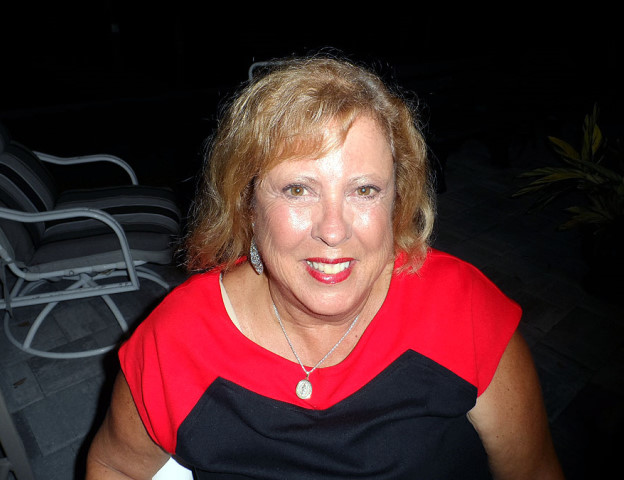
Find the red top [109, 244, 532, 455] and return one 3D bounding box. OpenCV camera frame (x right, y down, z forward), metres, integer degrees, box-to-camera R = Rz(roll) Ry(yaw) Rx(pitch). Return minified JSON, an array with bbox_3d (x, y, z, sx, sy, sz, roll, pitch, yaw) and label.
[{"bbox_3d":[0.010,0.122,0.575,0.460,0.235,0.255,1,23,-8],"label":"red top"}]

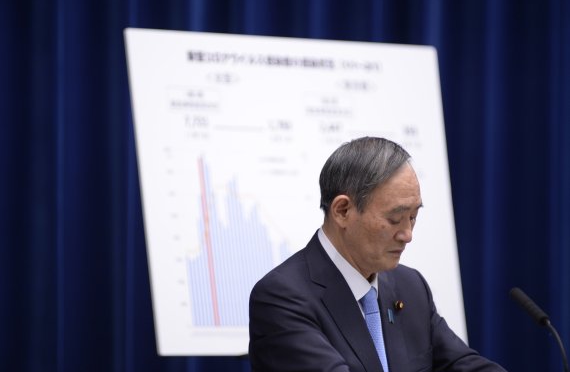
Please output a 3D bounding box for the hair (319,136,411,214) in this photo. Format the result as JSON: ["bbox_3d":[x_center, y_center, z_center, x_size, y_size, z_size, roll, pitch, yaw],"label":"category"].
[{"bbox_3d":[0.146,-0.016,8.700,0.172,0.160,0.165,16,9,33],"label":"hair"}]

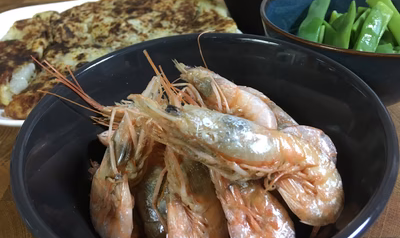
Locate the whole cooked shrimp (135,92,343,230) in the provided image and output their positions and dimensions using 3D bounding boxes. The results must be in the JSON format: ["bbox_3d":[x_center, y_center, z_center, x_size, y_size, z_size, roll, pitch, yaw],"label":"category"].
[{"bbox_3d":[0.015,0.015,0.161,0.107,0.039,0.026,23,3,11],"label":"whole cooked shrimp"}]

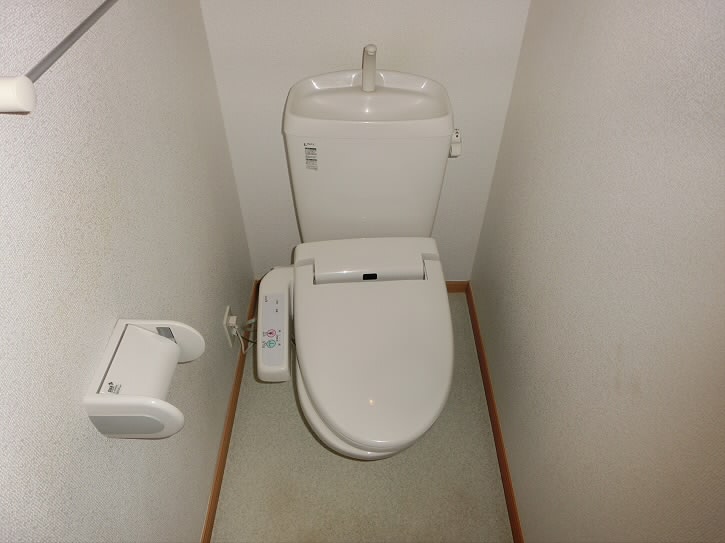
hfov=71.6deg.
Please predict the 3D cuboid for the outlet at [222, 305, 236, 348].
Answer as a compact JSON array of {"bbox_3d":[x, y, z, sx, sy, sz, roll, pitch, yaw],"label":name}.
[{"bbox_3d":[-0.382,0.163,1.476,0.014,0.120,0.072,0,44,0],"label":"outlet"}]

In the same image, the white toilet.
[{"bbox_3d":[-0.002,0.025,1.248,0.490,0.950,0.805,0,44,0],"label":"white toilet"}]

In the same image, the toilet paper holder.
[{"bbox_3d":[-0.323,0.163,0.774,0.122,0.097,0.153,0,44,0],"label":"toilet paper holder"}]

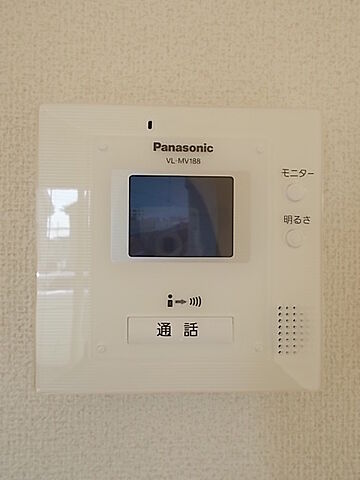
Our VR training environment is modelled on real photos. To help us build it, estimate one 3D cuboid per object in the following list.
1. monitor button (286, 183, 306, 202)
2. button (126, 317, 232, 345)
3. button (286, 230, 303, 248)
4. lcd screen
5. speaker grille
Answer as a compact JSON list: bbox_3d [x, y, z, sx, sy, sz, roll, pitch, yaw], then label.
[{"bbox_3d":[0.059,-0.024,0.212,0.009,0.009,0.004,0,0,-2],"label":"monitor button"},{"bbox_3d":[0.000,0.046,0.210,0.054,0.014,0.004,0,0,-2],"label":"button"},{"bbox_3d":[0.058,-0.001,0.212,0.009,0.010,0.004,0,0,-2],"label":"button"},{"bbox_3d":[0.001,-0.012,0.211,0.053,0.041,0.004,0,0,-2],"label":"lcd screen"},{"bbox_3d":[0.057,0.045,0.212,0.015,0.025,0.003,0,0,-2],"label":"speaker grille"}]

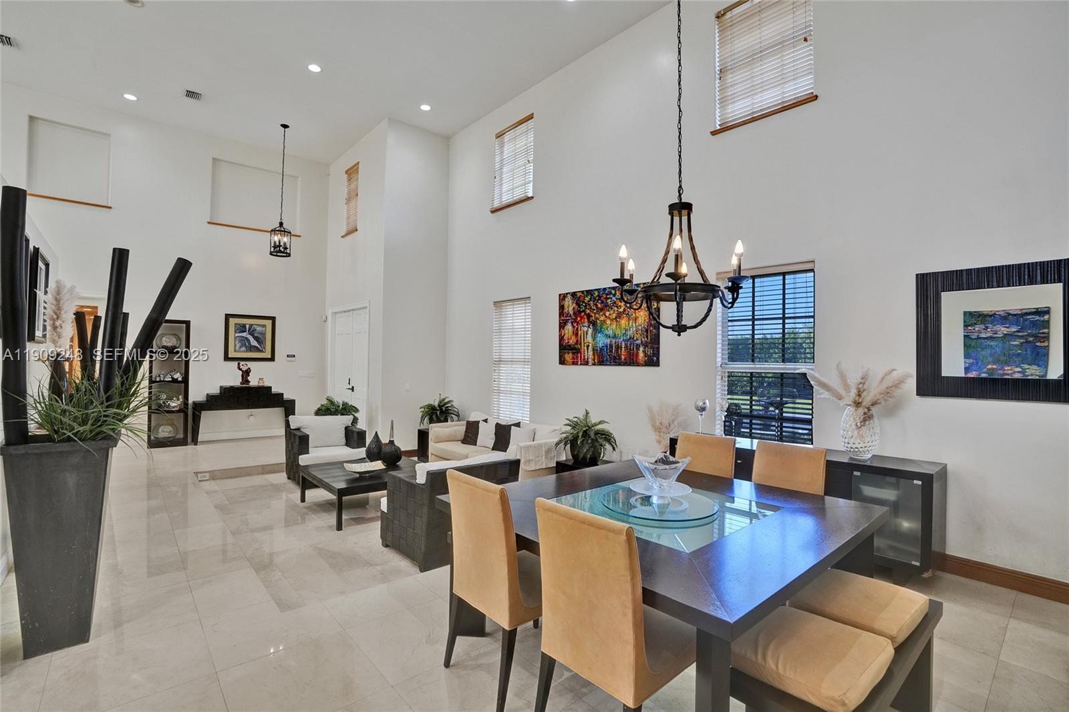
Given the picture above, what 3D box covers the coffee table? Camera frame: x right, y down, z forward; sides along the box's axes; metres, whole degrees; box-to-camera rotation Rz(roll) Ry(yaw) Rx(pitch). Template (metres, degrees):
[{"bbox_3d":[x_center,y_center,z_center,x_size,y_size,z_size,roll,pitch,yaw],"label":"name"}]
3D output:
[{"bbox_3d":[-1.838,1.493,5.365,1.182,0.402,1.128,1,-1,-41],"label":"coffee table"}]

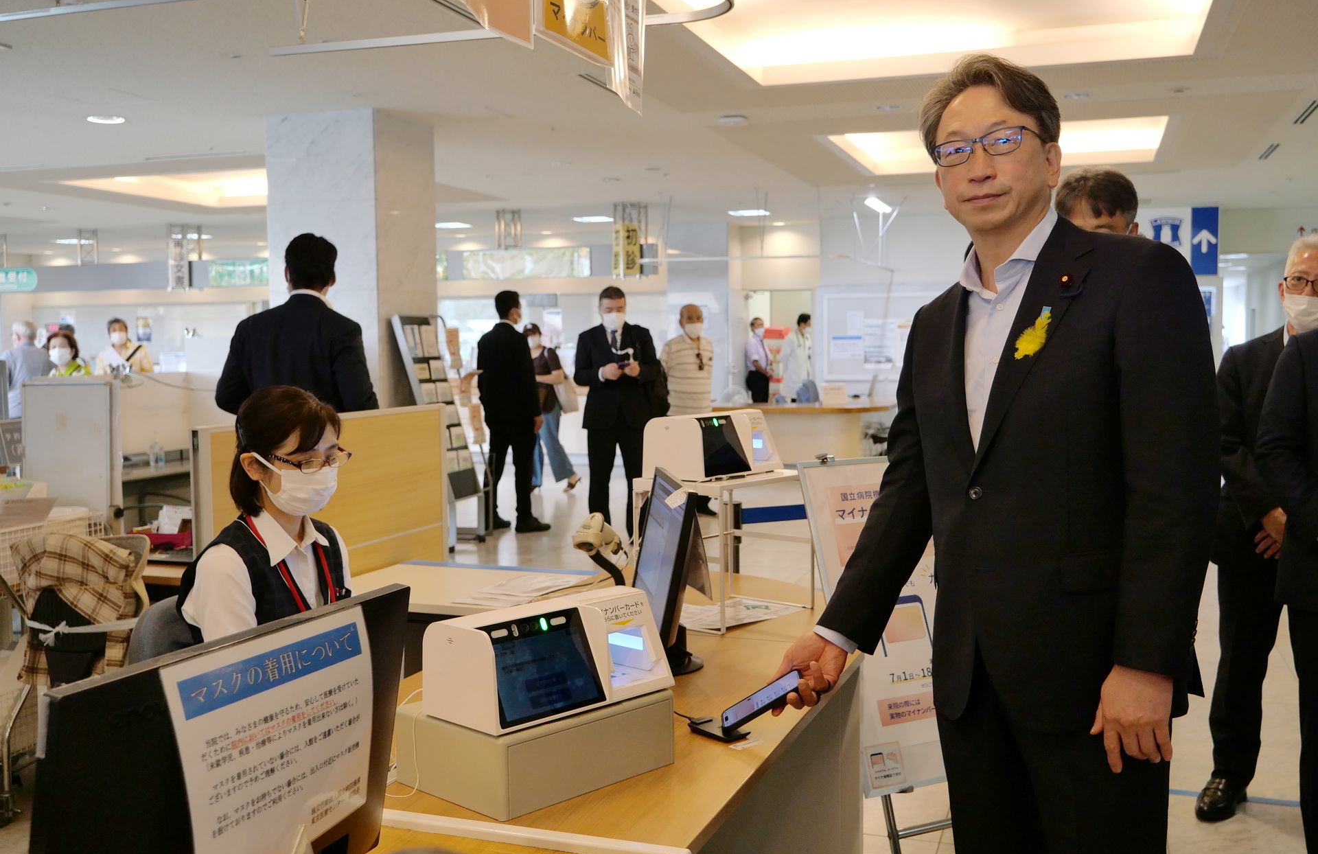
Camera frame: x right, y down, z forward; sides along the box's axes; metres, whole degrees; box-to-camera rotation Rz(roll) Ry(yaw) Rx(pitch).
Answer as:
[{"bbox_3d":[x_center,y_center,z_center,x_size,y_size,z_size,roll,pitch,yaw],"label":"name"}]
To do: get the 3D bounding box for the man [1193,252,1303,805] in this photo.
[{"bbox_3d":[1.835,0.280,3.699,0.520,1.666,0.350,2,5,31],"label":"man"}]

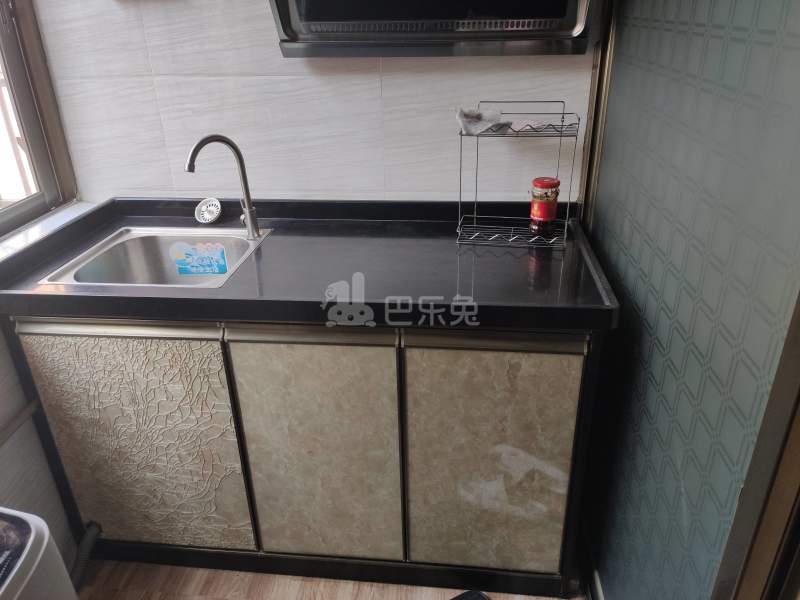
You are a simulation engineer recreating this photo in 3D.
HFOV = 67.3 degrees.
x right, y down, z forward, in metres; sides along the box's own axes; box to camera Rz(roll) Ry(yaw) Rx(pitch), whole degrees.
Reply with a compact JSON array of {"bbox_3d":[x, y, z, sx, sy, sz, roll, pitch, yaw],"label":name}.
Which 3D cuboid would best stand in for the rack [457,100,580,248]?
[{"bbox_3d":[0.280,-0.302,1.439,0.265,0.322,0.135,3,26,10],"label":"rack"}]

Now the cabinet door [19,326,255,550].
[{"bbox_3d":[-0.606,0.356,1.450,0.463,0.619,0.020,1,26,6],"label":"cabinet door"}]

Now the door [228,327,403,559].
[{"bbox_3d":[-0.178,0.350,1.395,0.363,0.657,0.020,1,26,6],"label":"door"}]

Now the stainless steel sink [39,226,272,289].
[{"bbox_3d":[-0.567,-0.033,1.502,0.430,0.180,0.380,1,26,6],"label":"stainless steel sink"}]

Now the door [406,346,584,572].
[{"bbox_3d":[0.201,0.379,1.362,0.364,0.617,0.020,1,26,6],"label":"door"}]

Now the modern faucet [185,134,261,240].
[{"bbox_3d":[-0.434,-0.266,1.465,0.165,0.272,0.055,-23,33,-38],"label":"modern faucet"}]

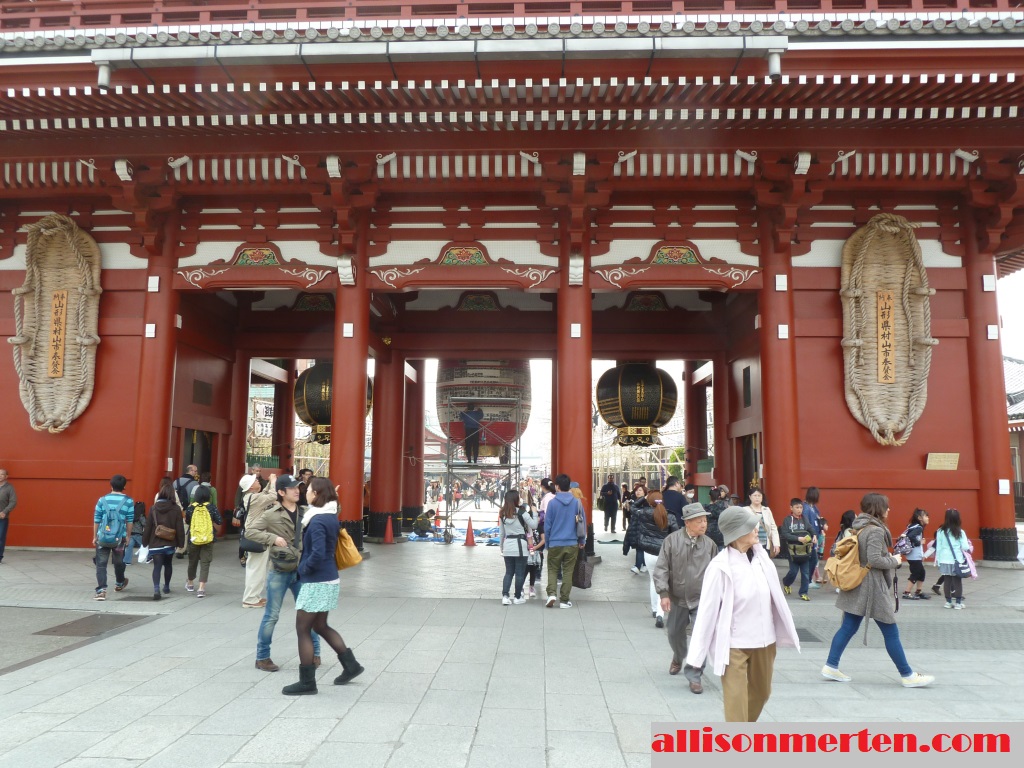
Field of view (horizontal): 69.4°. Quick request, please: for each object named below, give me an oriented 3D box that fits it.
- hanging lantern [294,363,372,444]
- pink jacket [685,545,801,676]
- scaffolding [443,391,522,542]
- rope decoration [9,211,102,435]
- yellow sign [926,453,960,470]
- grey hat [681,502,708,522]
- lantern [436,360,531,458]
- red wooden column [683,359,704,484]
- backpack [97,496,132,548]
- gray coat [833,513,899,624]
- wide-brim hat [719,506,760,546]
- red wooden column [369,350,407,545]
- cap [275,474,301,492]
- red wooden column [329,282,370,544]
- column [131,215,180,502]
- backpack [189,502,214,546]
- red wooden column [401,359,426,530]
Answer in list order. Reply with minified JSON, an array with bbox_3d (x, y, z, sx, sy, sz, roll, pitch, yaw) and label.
[{"bbox_3d":[-5.173,0.363,21.437,2.323,2.788,2.323,0,-7,2],"label":"hanging lantern"},{"bbox_3d":[1.403,1.366,4.500,0.600,0.750,0.360,3,-8,-18],"label":"pink jacket"},{"bbox_3d":[-0.749,2.157,19.012,2.055,3.714,1.200,0,-7,2],"label":"scaffolding"},{"bbox_3d":[-9.415,-1.286,15.318,1.820,4.539,0.650,0,-7,2],"label":"rope decoration"},{"bbox_3d":[8.424,1.518,14.450,0.595,0.355,0.050,0,13,2],"label":"yellow sign"},{"bbox_3d":[1.488,1.039,5.980,0.235,0.140,0.270,6,-9,-37],"label":"grey hat"},{"bbox_3d":[-0.767,0.303,21.101,2.700,3.600,2.700,0,-7,2],"label":"lantern"},{"bbox_3d":[5.699,1.561,22.672,0.710,5.900,0.710,0,-7,2],"label":"red wooden column"},{"bbox_3d":[-5.339,1.864,9.882,0.400,0.630,0.270,2,-7,-12],"label":"backpack"},{"bbox_3d":[2.990,1.552,6.220,0.470,0.880,0.430,-1,-7,12],"label":"gray coat"},{"bbox_3d":[1.395,0.875,4.525,0.314,0.202,0.270,-30,-4,-8],"label":"wide-brim hat"},{"bbox_3d":[-3.211,1.270,19.108,0.860,5.420,0.860,0,-7,2],"label":"red wooden column"},{"bbox_3d":[-1.994,0.892,6.597,0.250,0.150,0.175,-5,-9,36],"label":"cap"},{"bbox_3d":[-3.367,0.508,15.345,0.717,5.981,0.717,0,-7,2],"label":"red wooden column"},{"bbox_3d":[-7.416,-0.064,15.467,0.760,7.000,0.760,0,-7,2],"label":"column"},{"bbox_3d":[-4.294,1.946,10.255,0.356,0.599,0.230,1,-7,-1],"label":"backpack"},{"bbox_3d":[-3.068,1.519,22.997,0.720,5.900,0.720,0,-7,2],"label":"red wooden column"}]

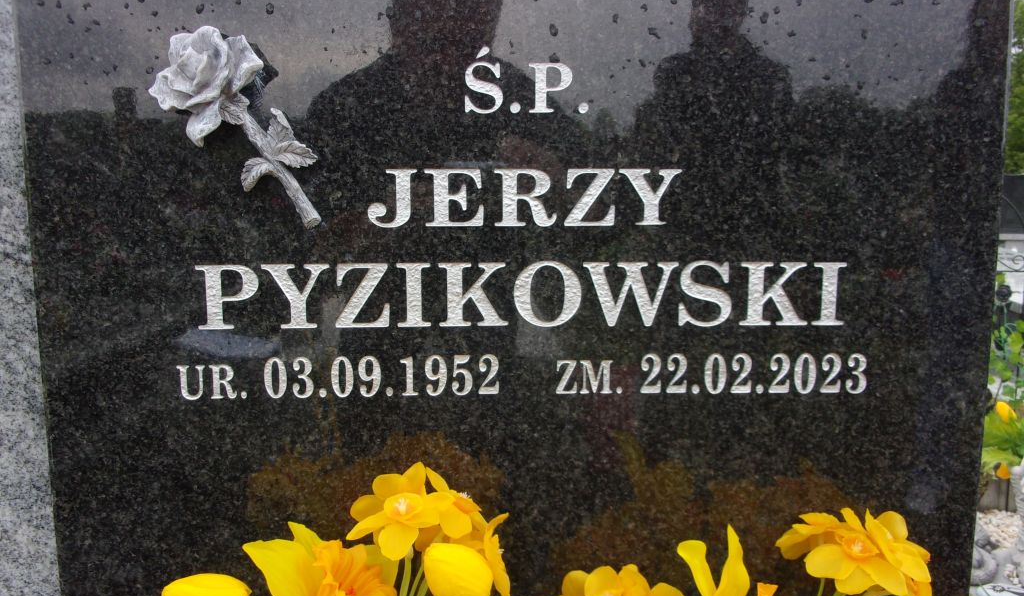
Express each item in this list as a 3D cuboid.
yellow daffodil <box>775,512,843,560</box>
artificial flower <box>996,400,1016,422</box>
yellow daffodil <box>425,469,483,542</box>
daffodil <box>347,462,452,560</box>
[{"bbox_3d":[0.196,0.157,0.543,0.042,0.037,0.045,29,2,-13],"label":"yellow daffodil"},{"bbox_3d":[1.105,0.254,1.850,0.038,0.060,0.038,-38,6,0],"label":"artificial flower"},{"bbox_3d":[-0.037,0.132,0.532,0.045,0.050,0.034,-8,-19,-44],"label":"yellow daffodil"},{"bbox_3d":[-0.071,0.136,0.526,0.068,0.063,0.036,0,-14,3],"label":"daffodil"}]

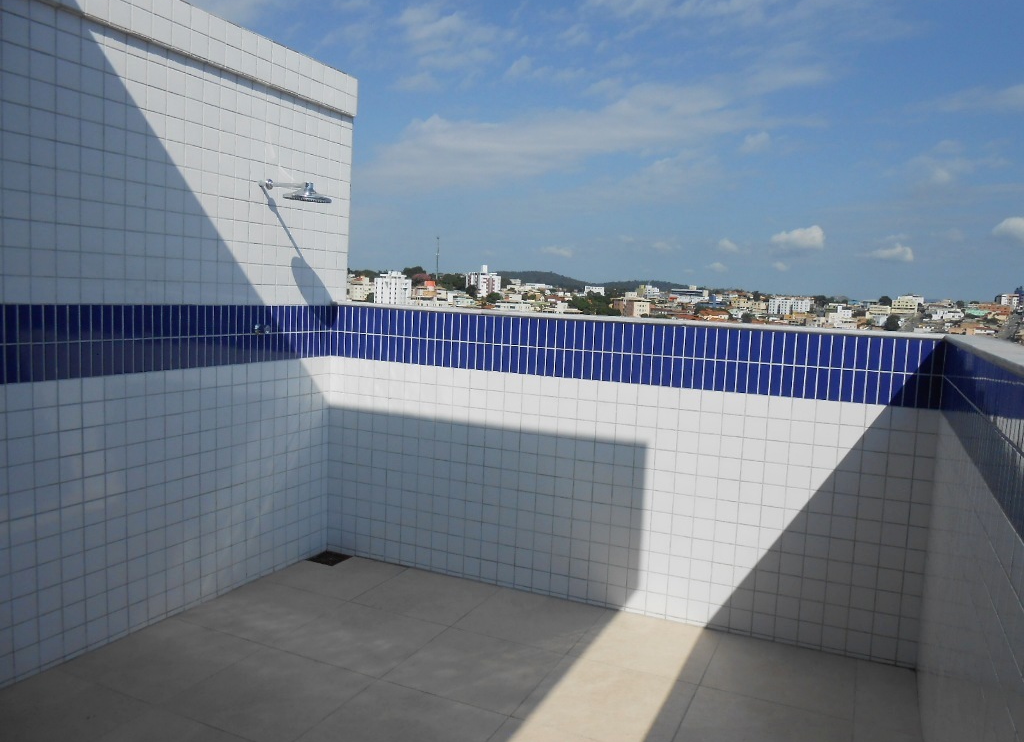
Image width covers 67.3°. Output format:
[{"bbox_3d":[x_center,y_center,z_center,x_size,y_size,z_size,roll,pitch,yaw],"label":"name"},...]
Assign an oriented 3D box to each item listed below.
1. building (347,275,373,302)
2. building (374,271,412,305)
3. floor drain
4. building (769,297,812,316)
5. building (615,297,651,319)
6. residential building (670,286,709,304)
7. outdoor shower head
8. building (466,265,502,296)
[{"bbox_3d":[-107.499,-57.600,540.845,19.000,19.000,15.000,1,5,-21],"label":"building"},{"bbox_3d":[-69.827,-47.272,450.978,22.000,22.000,16.000,2,5,-9],"label":"building"},{"bbox_3d":[-1.095,1.132,4.628,0.200,0.012,0.200,5,6,24],"label":"floor drain"},{"bbox_3d":[267.582,-62.261,740.756,41.000,17.000,13.000,4,5,19],"label":"building"},{"bbox_3d":[77.352,-40.320,500.667,14.000,15.000,19.000,0,6,-29],"label":"building"},{"bbox_3d":[195.745,-85.041,850.845,41.000,19.000,18.000,3,5,8],"label":"residential building"},{"bbox_3d":[-1.113,-0.903,3.901,0.433,0.147,0.238,5,6,24],"label":"outdoor shower head"},{"bbox_3d":[-20.896,-66.746,571.023,20.000,23.000,18.000,-1,6,-32],"label":"building"}]

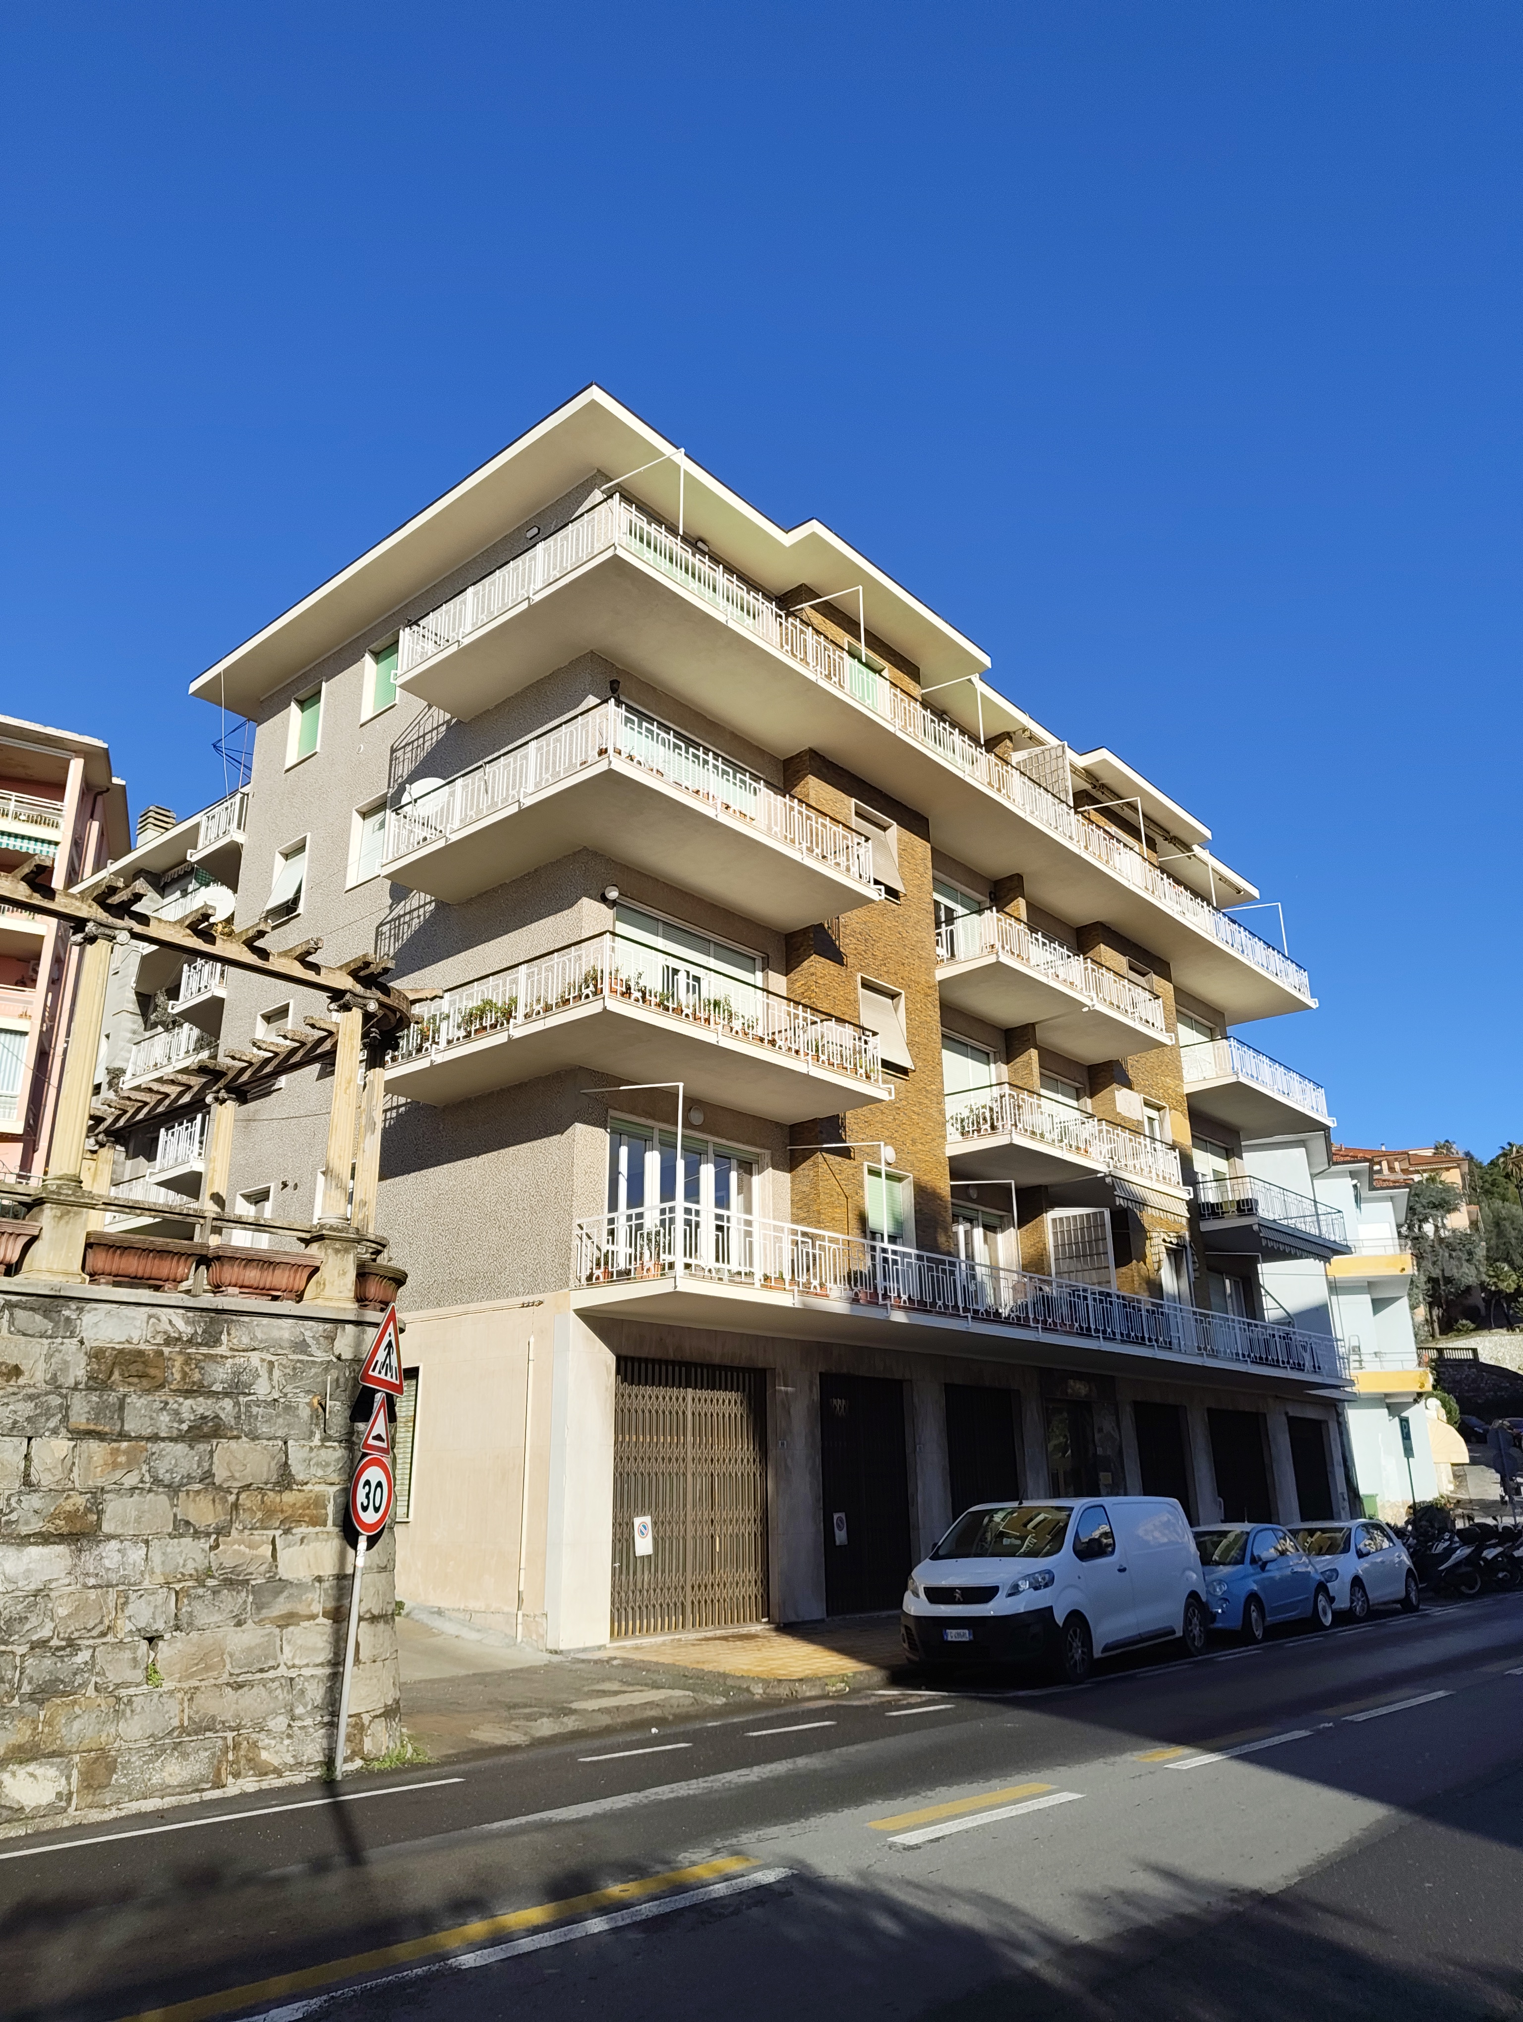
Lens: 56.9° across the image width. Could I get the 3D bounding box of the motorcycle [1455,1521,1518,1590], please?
[{"bbox_3d":[14.869,11.527,29.593,0.750,1.200,1.950,11,-22,-29],"label":"motorcycle"}]

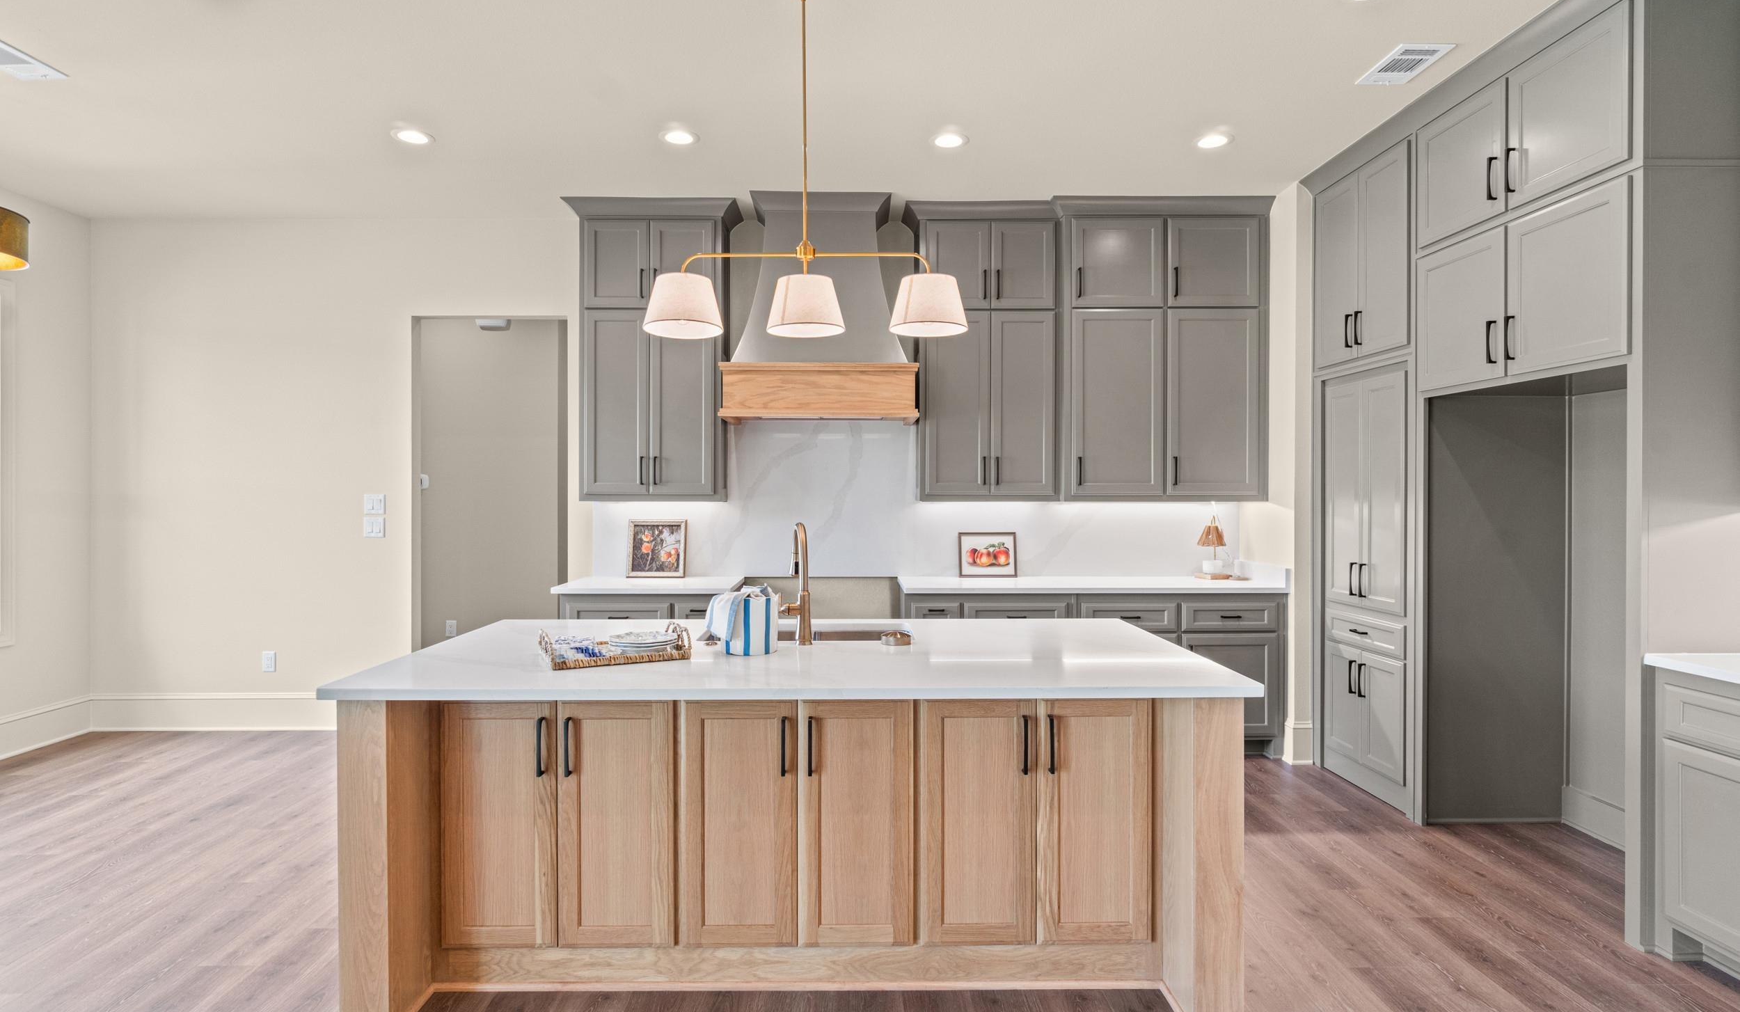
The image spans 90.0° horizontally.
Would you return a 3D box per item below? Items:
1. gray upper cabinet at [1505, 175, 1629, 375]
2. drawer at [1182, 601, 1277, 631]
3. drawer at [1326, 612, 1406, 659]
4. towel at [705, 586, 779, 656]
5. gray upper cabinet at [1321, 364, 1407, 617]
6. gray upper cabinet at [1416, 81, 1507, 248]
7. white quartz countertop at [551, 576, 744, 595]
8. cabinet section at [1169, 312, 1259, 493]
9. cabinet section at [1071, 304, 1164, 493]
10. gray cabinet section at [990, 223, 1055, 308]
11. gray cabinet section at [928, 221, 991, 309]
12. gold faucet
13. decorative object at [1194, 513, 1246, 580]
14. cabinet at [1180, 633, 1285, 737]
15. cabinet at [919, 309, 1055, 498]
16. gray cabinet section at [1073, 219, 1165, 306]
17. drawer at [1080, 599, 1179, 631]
[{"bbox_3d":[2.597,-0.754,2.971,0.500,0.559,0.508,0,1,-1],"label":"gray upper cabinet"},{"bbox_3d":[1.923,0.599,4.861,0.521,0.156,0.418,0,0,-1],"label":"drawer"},{"bbox_3d":[2.553,0.606,4.123,0.470,0.150,0.635,0,1,-1],"label":"drawer"},{"bbox_3d":[-0.391,0.352,2.677,0.227,0.192,0.191,0,0,-1],"label":"towel"},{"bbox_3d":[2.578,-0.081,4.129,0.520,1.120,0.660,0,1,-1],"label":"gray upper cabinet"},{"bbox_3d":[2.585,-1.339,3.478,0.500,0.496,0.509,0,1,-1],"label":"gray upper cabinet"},{"bbox_3d":[-1.196,0.445,4.844,0.928,0.032,0.660,0,1,-1],"label":"white quartz countertop"},{"bbox_3d":[1.900,-0.575,5.014,0.520,1.037,0.380,0,1,-1],"label":"cabinet section"},{"bbox_3d":[1.370,-0.574,5.003,0.514,1.035,0.380,0,1,-1],"label":"cabinet section"},{"bbox_3d":[0.865,-1.358,5.070,0.362,0.489,0.330,0,1,-1],"label":"gray cabinet section"},{"bbox_3d":[0.501,-1.356,5.062,0.359,0.488,0.330,0,1,-1],"label":"gray cabinet section"},{"bbox_3d":[-0.235,0.252,2.938,0.110,0.397,0.230,0,1,-13],"label":"gold faucet"},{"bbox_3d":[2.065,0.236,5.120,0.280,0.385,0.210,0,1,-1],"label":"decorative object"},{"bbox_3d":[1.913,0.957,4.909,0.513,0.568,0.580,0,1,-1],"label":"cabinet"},{"bbox_3d":[0.666,-0.576,5.068,0.766,1.071,0.332,0,0,-1],"label":"cabinet"},{"bbox_3d":[1.370,-1.344,4.995,0.511,0.490,0.380,0,1,-1],"label":"gray cabinet section"},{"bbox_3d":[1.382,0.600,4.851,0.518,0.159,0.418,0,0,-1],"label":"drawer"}]

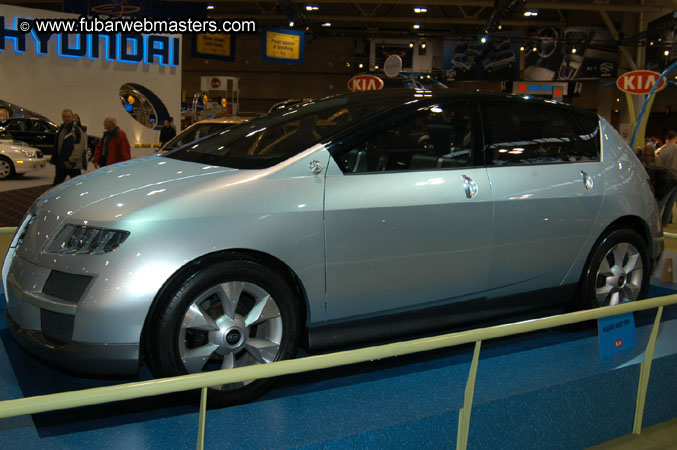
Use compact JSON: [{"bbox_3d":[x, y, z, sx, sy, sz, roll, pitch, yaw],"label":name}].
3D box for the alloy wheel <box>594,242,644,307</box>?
[{"bbox_3d":[1.867,0.366,4.585,0.500,0.500,0.170,-3,9,-32],"label":"alloy wheel"}]

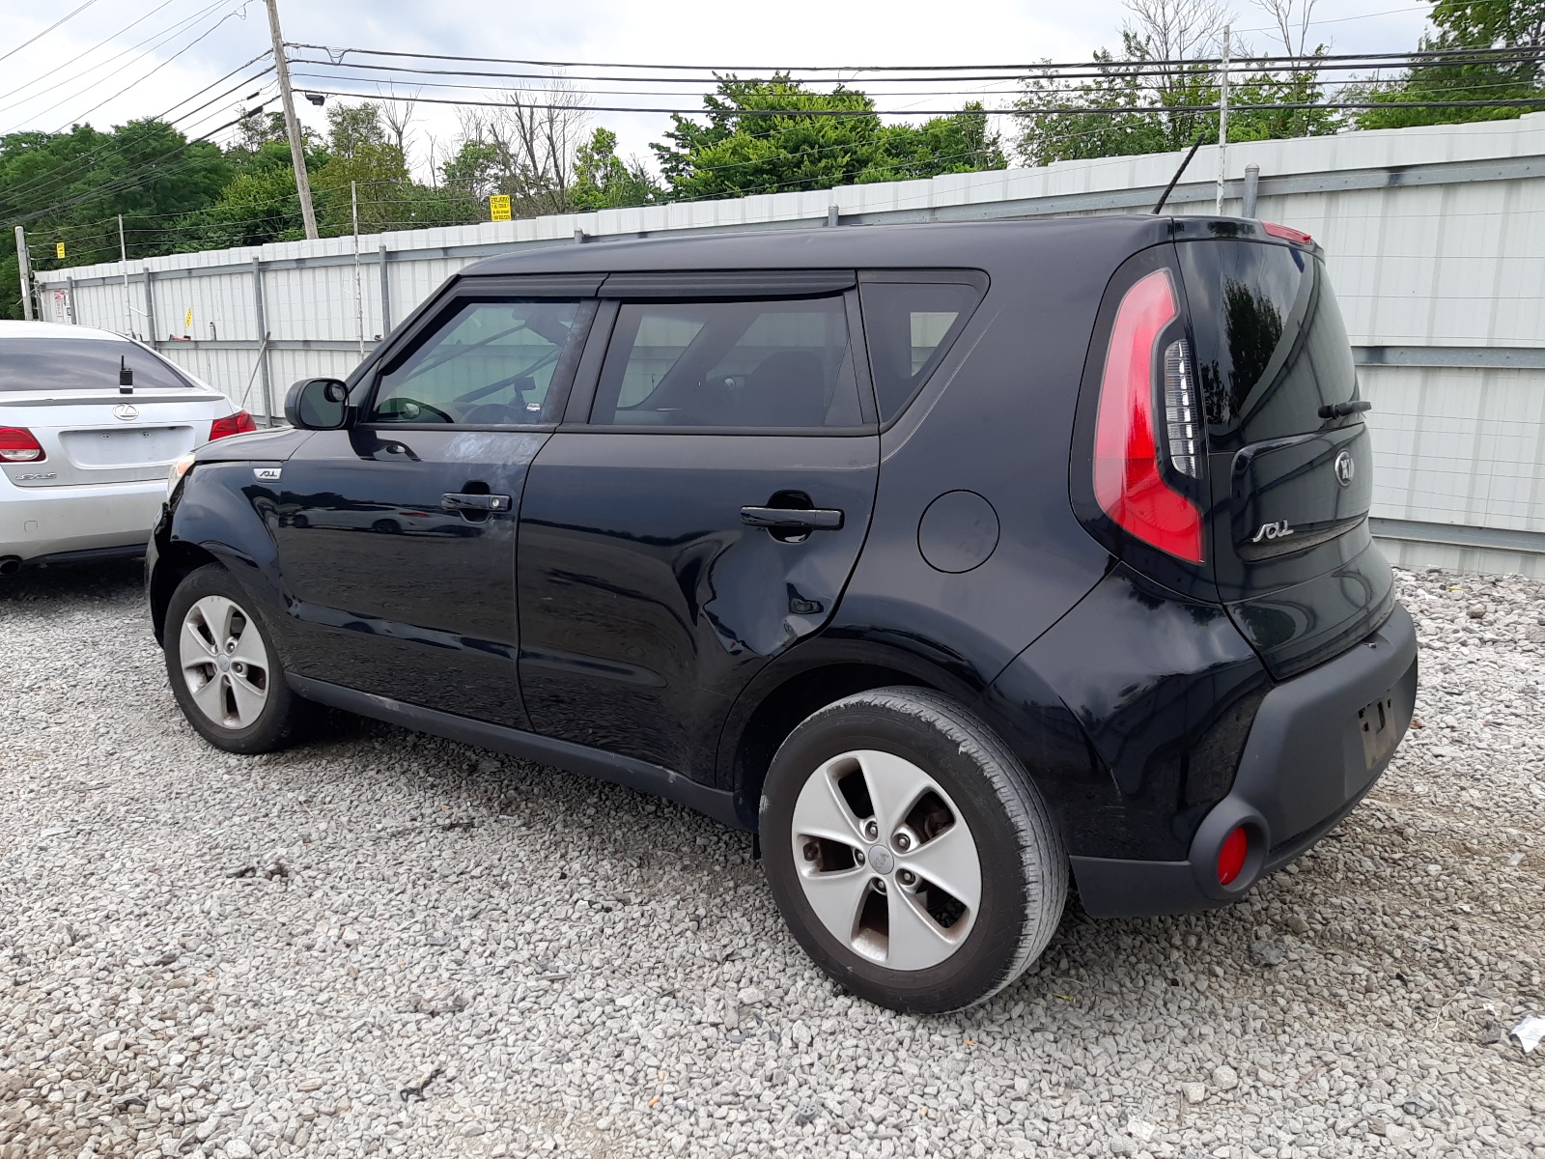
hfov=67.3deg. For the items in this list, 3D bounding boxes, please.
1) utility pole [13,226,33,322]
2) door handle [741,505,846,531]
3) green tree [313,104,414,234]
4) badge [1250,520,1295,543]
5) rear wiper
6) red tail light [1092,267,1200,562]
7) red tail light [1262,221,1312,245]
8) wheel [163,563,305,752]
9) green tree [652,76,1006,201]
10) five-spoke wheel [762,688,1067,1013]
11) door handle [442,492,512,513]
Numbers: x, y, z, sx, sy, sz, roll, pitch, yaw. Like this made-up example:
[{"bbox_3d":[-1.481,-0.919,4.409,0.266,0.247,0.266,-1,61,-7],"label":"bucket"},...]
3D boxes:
[{"bbox_3d":[-14.085,-4.771,22.000,0.170,3.750,0.170,0,10,0],"label":"utility pole"},{"bbox_3d":[0.038,-0.122,2.338,0.250,0.038,0.042,8,12,37],"label":"door handle"},{"bbox_3d":[-11.667,-9.274,33.461,3.300,8.700,3.300,-3,11,-18],"label":"green tree"},{"bbox_3d":[0.942,-0.092,2.177,0.175,0.035,0.015,-9,14,-44],"label":"badge"},{"bbox_3d":[1.286,-0.375,2.582,0.060,0.045,0.350,8,12,37],"label":"rear wiper"},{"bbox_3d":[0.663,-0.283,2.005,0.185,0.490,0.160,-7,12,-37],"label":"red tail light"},{"bbox_3d":[1.121,-0.746,2.507,0.048,0.036,0.300,8,12,37],"label":"red tail light"},{"bbox_3d":[-1.773,0.262,3.912,0.648,0.645,0.210,6,11,28],"label":"wheel"},{"bbox_3d":[1.226,-6.353,23.627,7.200,6.900,5.800,1,10,3],"label":"green tree"},{"bbox_3d":[0.270,0.548,2.384,0.648,0.645,0.210,8,12,37],"label":"five-spoke wheel"},{"bbox_3d":[-0.746,-0.196,2.929,0.255,0.038,0.042,8,12,37],"label":"door handle"}]

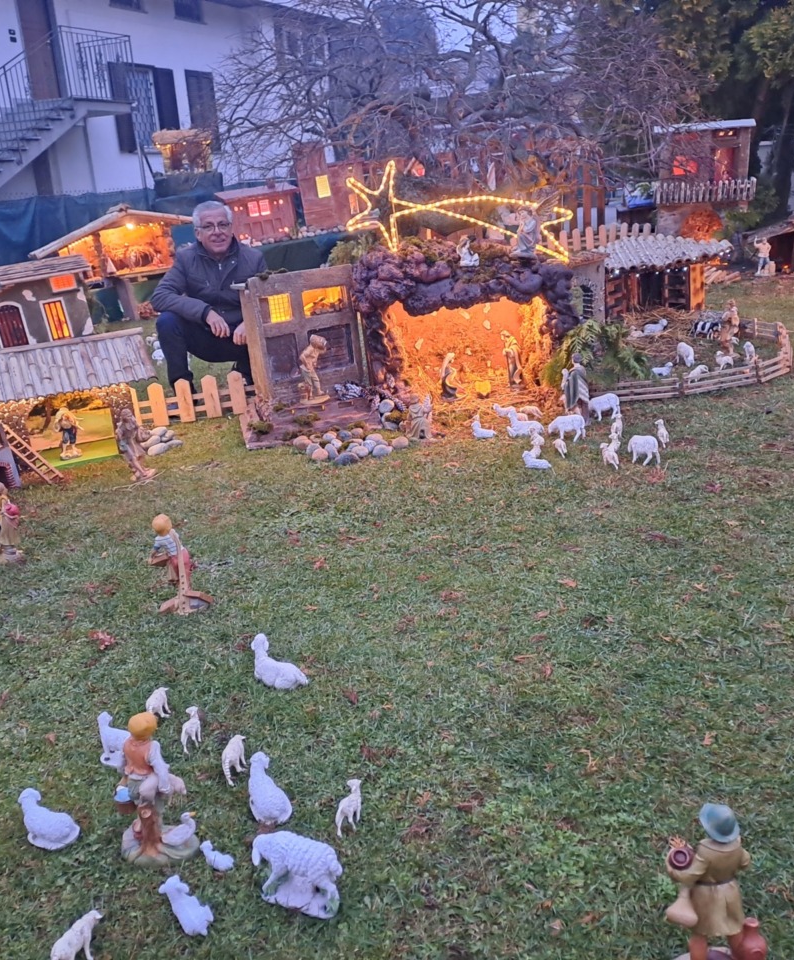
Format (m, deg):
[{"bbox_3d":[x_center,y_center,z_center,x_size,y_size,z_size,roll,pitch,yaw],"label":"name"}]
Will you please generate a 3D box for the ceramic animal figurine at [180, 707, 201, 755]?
[{"bbox_3d":[-0.413,0.497,1.852,0.029,0.086,0.062,8,21,31],"label":"ceramic animal figurine"}]

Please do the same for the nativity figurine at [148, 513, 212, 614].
[{"bbox_3d":[-0.610,0.212,2.604,0.150,0.280,0.140,9,22,35],"label":"nativity figurine"}]

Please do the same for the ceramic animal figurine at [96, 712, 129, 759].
[{"bbox_3d":[-0.533,0.516,1.830,0.122,0.108,0.062,6,19,29],"label":"ceramic animal figurine"}]

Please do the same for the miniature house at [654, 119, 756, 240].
[{"bbox_3d":[2.604,-2.456,7.900,0.820,1.080,0.480,0,17,14],"label":"miniature house"}]

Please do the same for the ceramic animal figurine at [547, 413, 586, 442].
[{"bbox_3d":[0.702,-0.222,3.828,0.155,0.106,0.057,7,21,30],"label":"ceramic animal figurine"}]

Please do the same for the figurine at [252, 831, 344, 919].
[{"bbox_3d":[-0.154,0.603,1.426,0.137,0.112,0.070,1,18,15],"label":"figurine"}]

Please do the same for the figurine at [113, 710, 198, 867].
[{"bbox_3d":[-0.410,0.503,1.543,0.129,0.262,0.114,-2,18,5],"label":"figurine"}]

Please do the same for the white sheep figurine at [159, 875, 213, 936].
[{"bbox_3d":[-0.367,0.731,1.607,0.060,0.066,0.110,-16,22,-35],"label":"white sheep figurine"}]

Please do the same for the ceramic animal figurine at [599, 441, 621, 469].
[{"bbox_3d":[0.765,-0.089,3.330,0.042,0.088,0.082,-12,19,-25],"label":"ceramic animal figurine"}]

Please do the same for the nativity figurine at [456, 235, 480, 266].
[{"bbox_3d":[0.344,-1.112,4.500,0.100,0.145,0.095,10,22,39],"label":"nativity figurine"}]

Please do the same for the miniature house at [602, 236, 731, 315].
[{"bbox_3d":[1.615,-1.244,5.700,0.830,0.430,0.320,-10,18,-20],"label":"miniature house"}]

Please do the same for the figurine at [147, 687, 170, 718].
[{"bbox_3d":[-0.516,0.479,2.000,0.032,0.052,0.057,8,21,35],"label":"figurine"}]

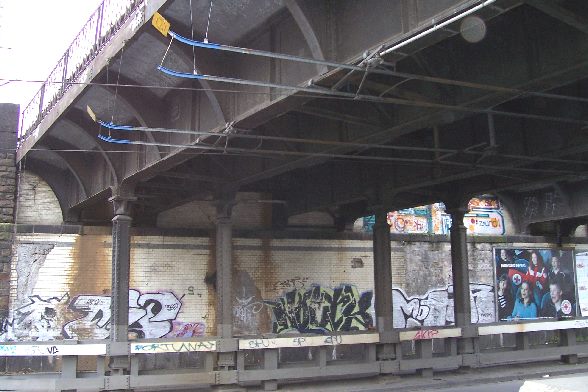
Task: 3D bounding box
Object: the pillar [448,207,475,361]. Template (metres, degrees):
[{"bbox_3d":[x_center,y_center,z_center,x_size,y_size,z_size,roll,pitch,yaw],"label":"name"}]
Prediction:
[{"bbox_3d":[4.839,2.458,15.980,0.420,4.351,0.420,2,-9,-19],"label":"pillar"}]

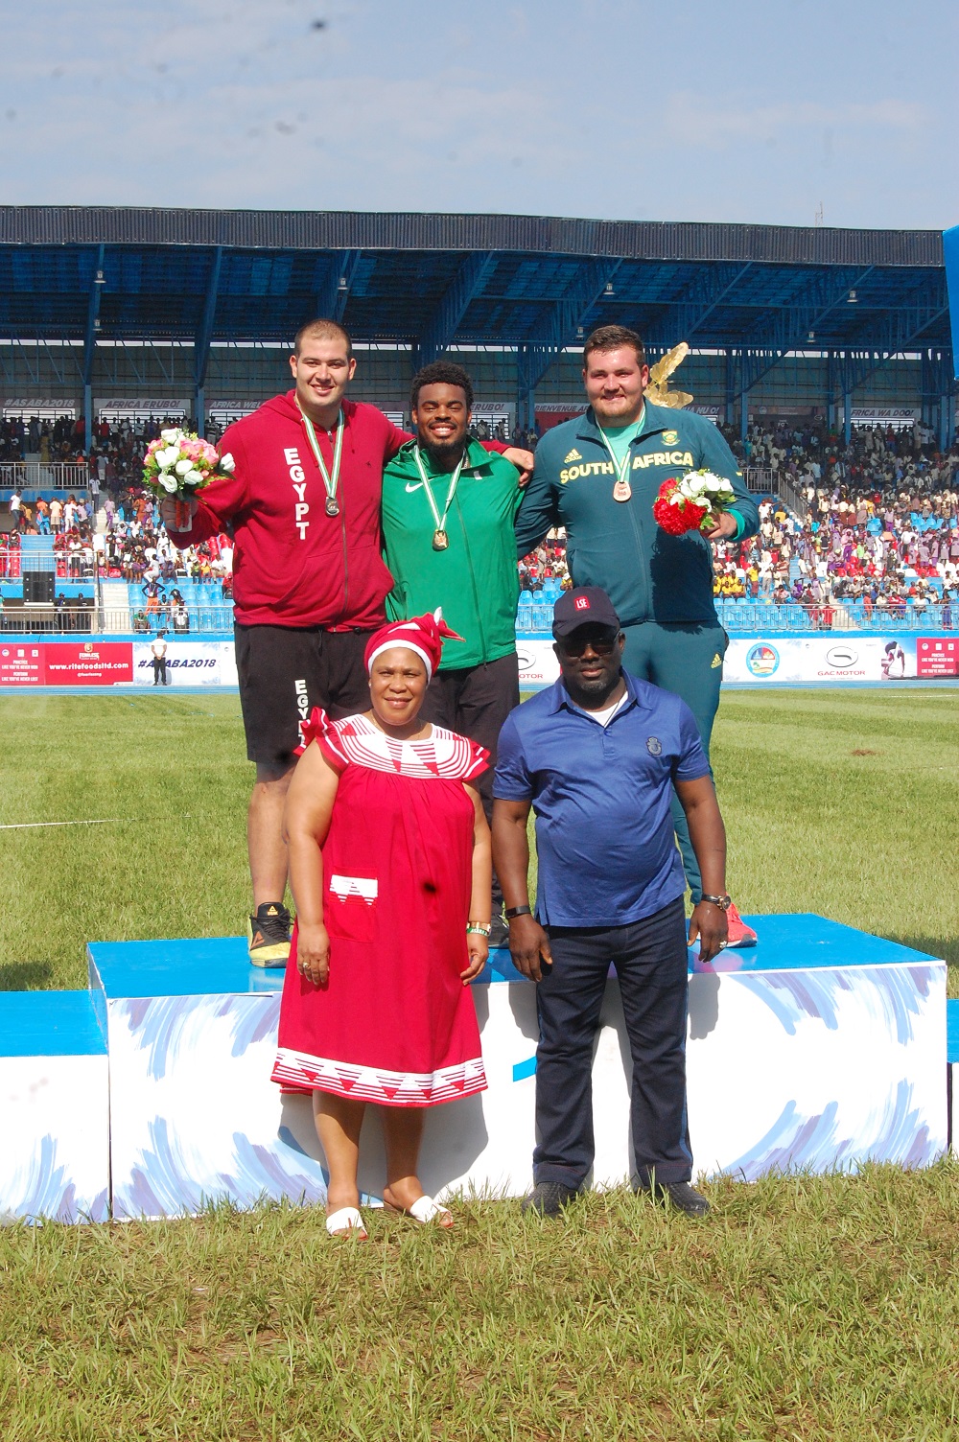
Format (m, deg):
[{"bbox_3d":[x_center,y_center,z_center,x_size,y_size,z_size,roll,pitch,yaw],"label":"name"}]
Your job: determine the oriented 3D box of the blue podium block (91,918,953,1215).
[{"bbox_3d":[0.061,1.015,7.403,2.440,0.610,1.190,-1,3,-12],"label":"blue podium block"}]

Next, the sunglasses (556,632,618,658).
[{"bbox_3d":[0.299,-0.211,6.650,0.150,0.052,0.150,-5,3,1],"label":"sunglasses"}]

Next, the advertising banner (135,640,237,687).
[{"bbox_3d":[-8.474,-1.640,69.200,2.900,1.220,0.050,-1,2,-8],"label":"advertising banner"}]

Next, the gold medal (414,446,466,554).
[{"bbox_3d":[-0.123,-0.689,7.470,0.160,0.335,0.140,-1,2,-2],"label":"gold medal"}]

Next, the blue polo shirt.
[{"bbox_3d":[0.340,0.217,6.700,0.585,0.695,0.340,-1,2,-5],"label":"blue polo shirt"}]

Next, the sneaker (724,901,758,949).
[{"bbox_3d":[0.772,0.630,7.623,0.115,0.150,0.315,-2,3,-30],"label":"sneaker"}]

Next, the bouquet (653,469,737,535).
[{"bbox_3d":[0.644,-0.656,7.190,0.250,0.200,0.220,0,2,10],"label":"bouquet"}]

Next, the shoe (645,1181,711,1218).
[{"bbox_3d":[0.551,1.288,6.670,0.110,0.110,0.295,-1,2,-20],"label":"shoe"}]

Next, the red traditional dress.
[{"bbox_3d":[-0.272,0.505,6.590,0.580,1.050,0.390,-1,2,-14],"label":"red traditional dress"}]

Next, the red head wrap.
[{"bbox_3d":[-0.183,-0.210,6.620,0.260,0.200,0.250,-1,2,-3],"label":"red head wrap"}]

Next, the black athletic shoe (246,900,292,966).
[{"bbox_3d":[-0.634,0.642,7.298,0.125,0.165,0.320,-1,2,-7],"label":"black athletic shoe"}]

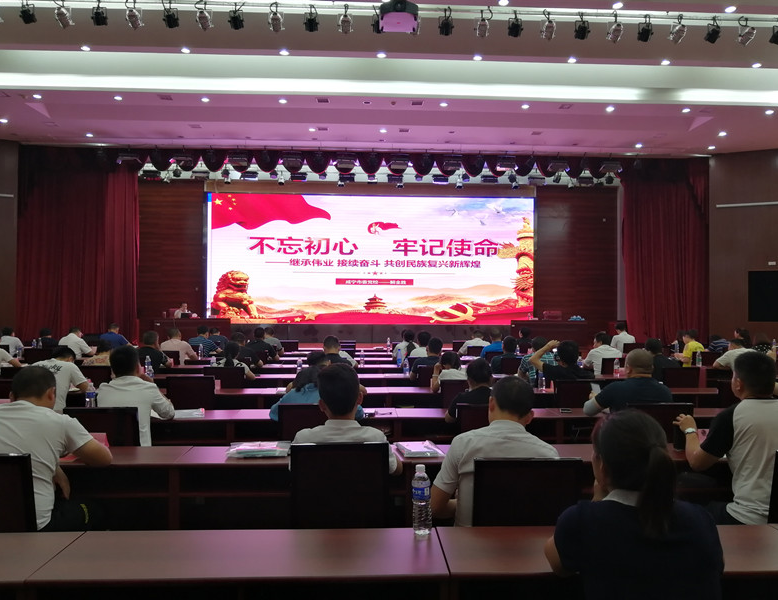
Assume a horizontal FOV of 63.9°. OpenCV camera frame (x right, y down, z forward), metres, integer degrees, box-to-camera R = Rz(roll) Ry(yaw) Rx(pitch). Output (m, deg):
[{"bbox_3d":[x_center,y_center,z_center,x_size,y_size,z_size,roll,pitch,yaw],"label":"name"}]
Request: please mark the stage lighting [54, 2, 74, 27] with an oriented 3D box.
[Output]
[{"bbox_3d":[-4.182,-3.662,8.018,0.190,0.310,0.230,0,-1,-2],"label":"stage lighting"}]

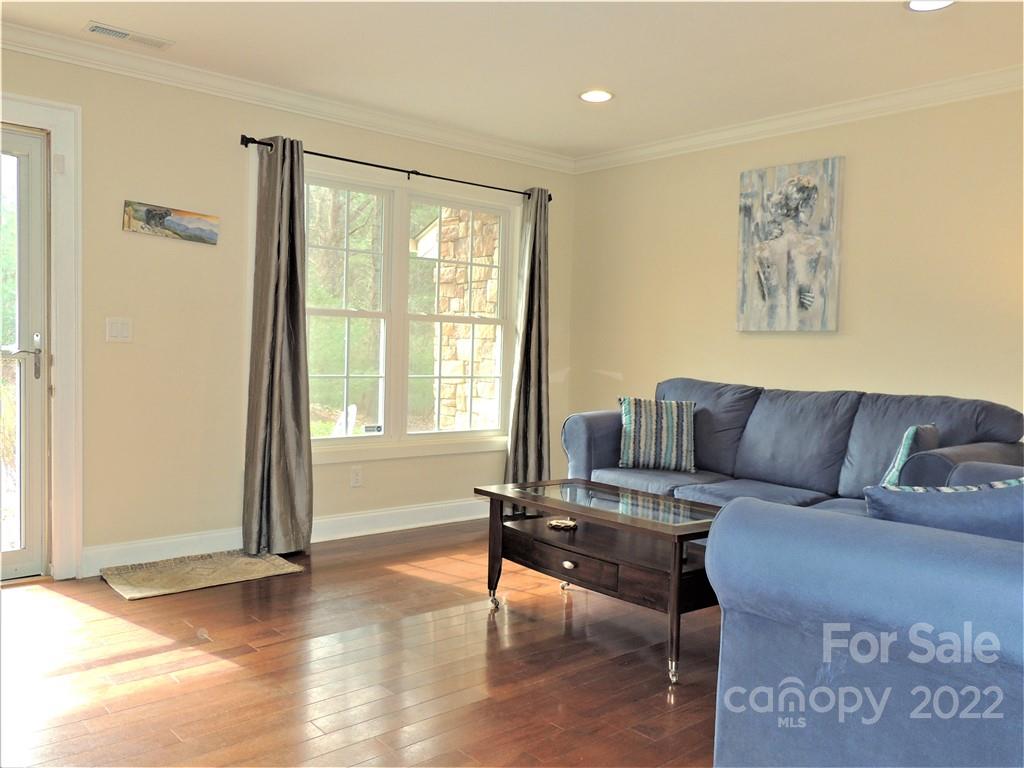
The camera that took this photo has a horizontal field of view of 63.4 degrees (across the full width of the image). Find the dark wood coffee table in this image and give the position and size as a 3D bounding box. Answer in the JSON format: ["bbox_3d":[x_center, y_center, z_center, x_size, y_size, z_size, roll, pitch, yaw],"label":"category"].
[{"bbox_3d":[0.395,0.711,3.250,0.552,0.502,1.087,-1,3,-39],"label":"dark wood coffee table"}]

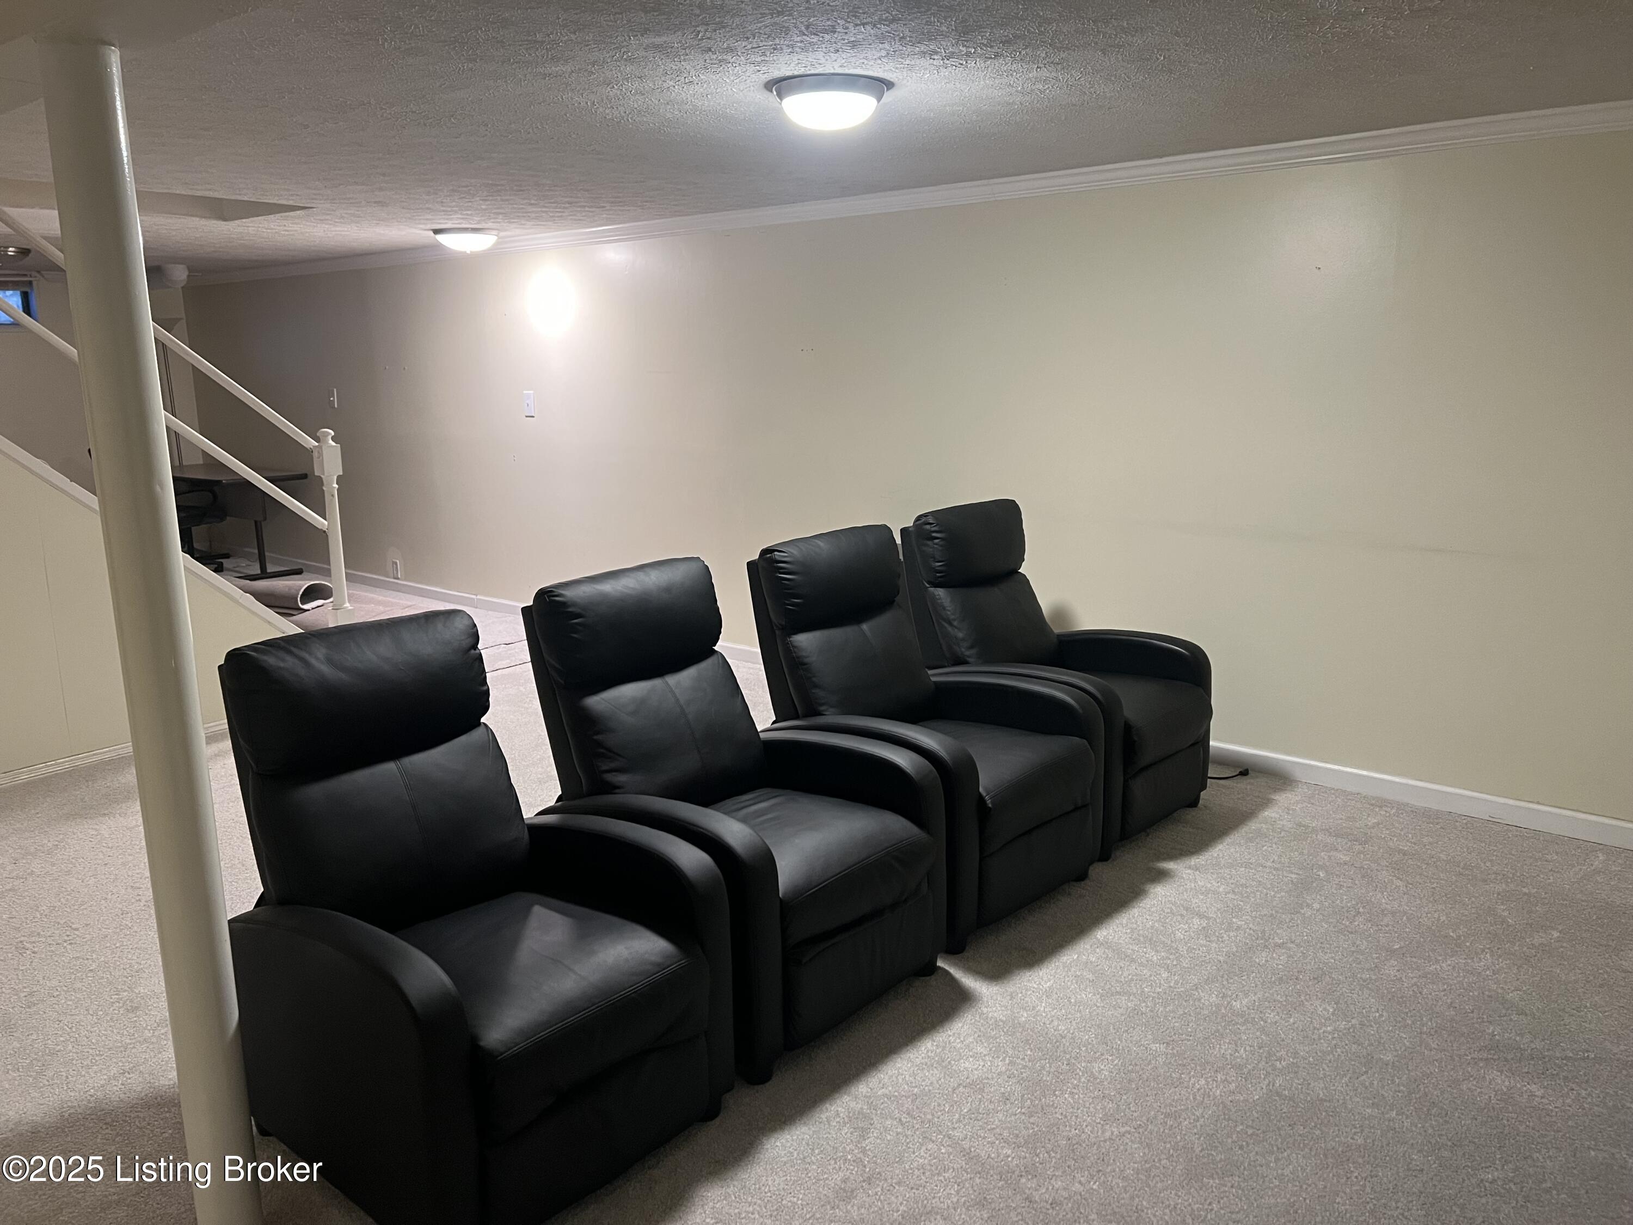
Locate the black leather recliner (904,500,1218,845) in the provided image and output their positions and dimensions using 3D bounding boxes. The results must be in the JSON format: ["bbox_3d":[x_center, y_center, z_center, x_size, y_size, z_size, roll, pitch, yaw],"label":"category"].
[{"bbox_3d":[0.762,0.164,3.956,0.839,0.977,0.681,9,16,40],"label":"black leather recliner"}]

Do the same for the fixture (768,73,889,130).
[{"bbox_3d":[0.034,-1.224,2.963,0.314,0.090,0.314,-1,12,0],"label":"fixture"}]

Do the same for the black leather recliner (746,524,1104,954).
[{"bbox_3d":[0.286,0.288,3.407,0.829,0.977,0.681,9,16,40],"label":"black leather recliner"}]

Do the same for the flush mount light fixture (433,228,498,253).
[{"bbox_3d":[-1.746,-1.851,6.120,0.326,0.107,0.326,9,16,40],"label":"flush mount light fixture"}]

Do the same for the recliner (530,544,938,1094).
[{"bbox_3d":[-0.204,0.408,2.882,0.835,0.977,0.681,9,16,40],"label":"recliner"}]

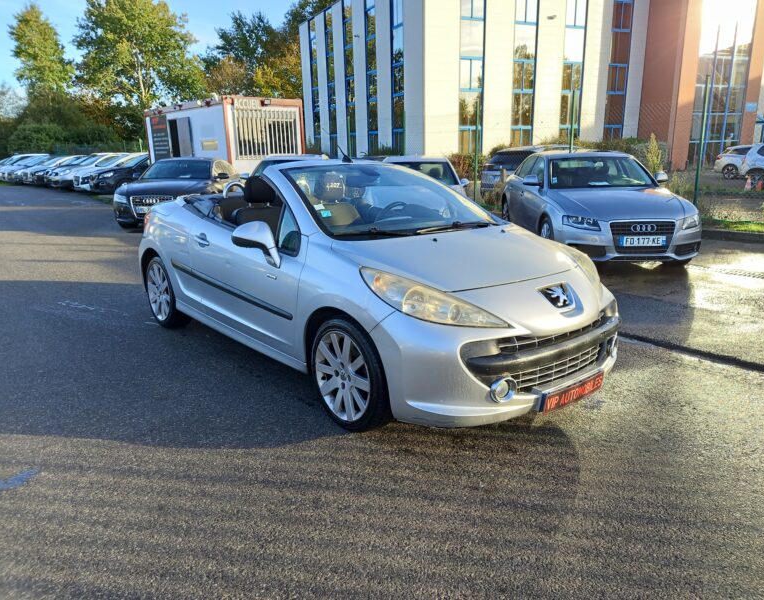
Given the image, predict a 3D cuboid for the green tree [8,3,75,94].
[{"bbox_3d":[-27.600,-17.900,48.700,5.400,13.200,5.400,-1,15,0],"label":"green tree"}]

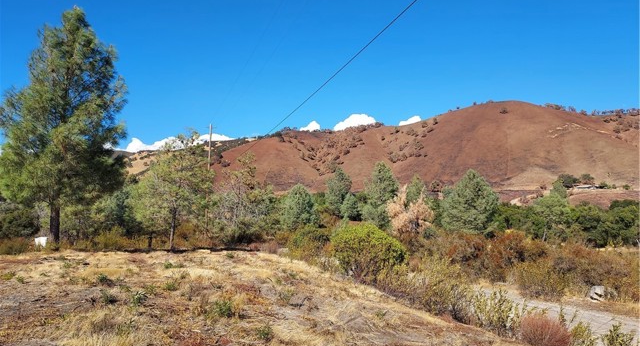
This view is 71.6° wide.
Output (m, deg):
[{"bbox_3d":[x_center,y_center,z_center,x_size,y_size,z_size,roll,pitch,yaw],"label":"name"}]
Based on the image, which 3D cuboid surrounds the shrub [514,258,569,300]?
[{"bbox_3d":[6.858,3.312,13.800,1.710,1.220,1.590,1,-3,0],"label":"shrub"}]

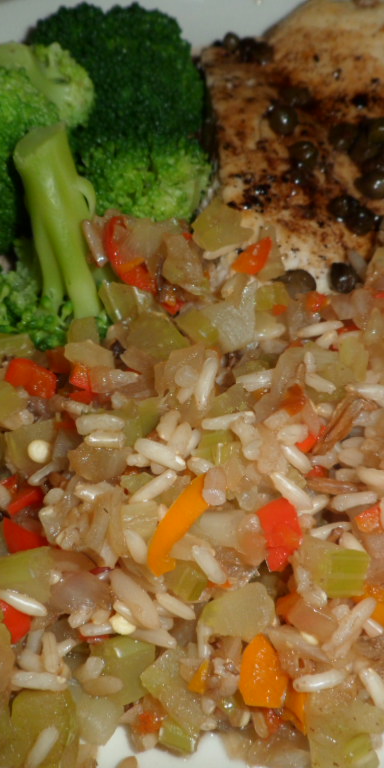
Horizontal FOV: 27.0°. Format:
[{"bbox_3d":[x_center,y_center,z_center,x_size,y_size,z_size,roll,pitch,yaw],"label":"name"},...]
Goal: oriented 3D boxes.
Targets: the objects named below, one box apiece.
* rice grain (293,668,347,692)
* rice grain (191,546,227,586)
[{"bbox_3d":[0.020,0.046,0.125,0.009,0.003,0.003,-11,59,-11],"label":"rice grain"},{"bbox_3d":[0.003,0.029,0.129,0.003,0.002,0.008,-34,65,-22],"label":"rice grain"}]

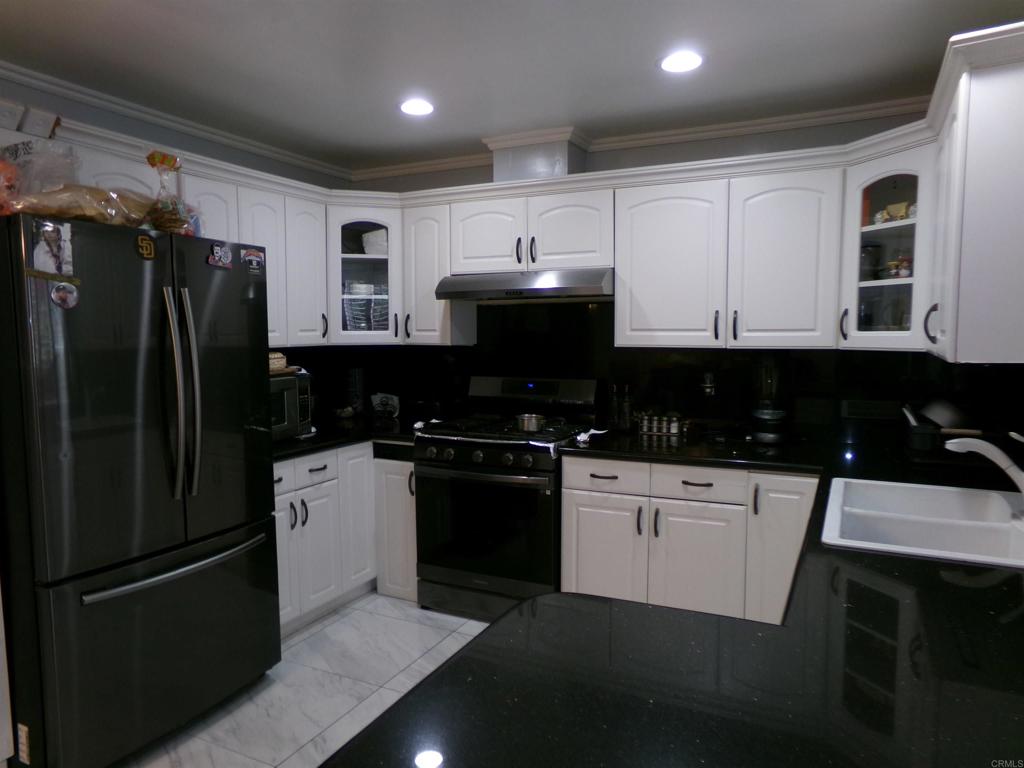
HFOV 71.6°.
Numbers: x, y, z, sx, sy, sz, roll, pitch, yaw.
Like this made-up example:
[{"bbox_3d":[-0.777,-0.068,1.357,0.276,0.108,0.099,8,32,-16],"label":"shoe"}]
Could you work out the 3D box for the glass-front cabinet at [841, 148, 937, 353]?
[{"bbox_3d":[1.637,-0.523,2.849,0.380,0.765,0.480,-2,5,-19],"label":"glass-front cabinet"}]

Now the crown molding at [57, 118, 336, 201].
[{"bbox_3d":[-1.304,-0.954,3.184,0.060,0.066,1.530,2,5,26],"label":"crown molding"}]

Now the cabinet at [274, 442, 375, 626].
[{"bbox_3d":[-1.188,0.739,3.592,0.621,0.838,0.798,2,5,26],"label":"cabinet"}]

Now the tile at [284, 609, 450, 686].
[{"bbox_3d":[-0.679,1.211,3.295,0.618,0.012,0.597,2,5,26],"label":"tile"}]

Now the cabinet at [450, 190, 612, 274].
[{"bbox_3d":[0.148,-0.771,3.747,0.919,0.379,0.310,2,5,26],"label":"cabinet"}]

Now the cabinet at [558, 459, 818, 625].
[{"bbox_3d":[0.865,0.749,3.374,1.101,0.838,0.618,2,5,26],"label":"cabinet"}]

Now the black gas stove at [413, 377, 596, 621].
[{"bbox_3d":[-0.004,0.579,3.698,0.765,1.184,0.690,2,5,26],"label":"black gas stove"}]

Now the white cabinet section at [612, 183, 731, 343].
[{"bbox_3d":[0.814,-0.566,3.498,0.532,0.762,0.330,2,5,25],"label":"white cabinet section"}]

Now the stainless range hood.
[{"bbox_3d":[0.114,-0.508,3.697,0.919,0.141,0.445,2,5,26],"label":"stainless range hood"}]

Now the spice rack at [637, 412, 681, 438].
[{"bbox_3d":[0.768,0.208,3.662,0.192,0.108,0.082,2,5,26],"label":"spice rack"}]

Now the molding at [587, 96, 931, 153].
[{"bbox_3d":[1.192,-1.223,3.348,1.795,0.049,0.055,2,5,26],"label":"molding"}]

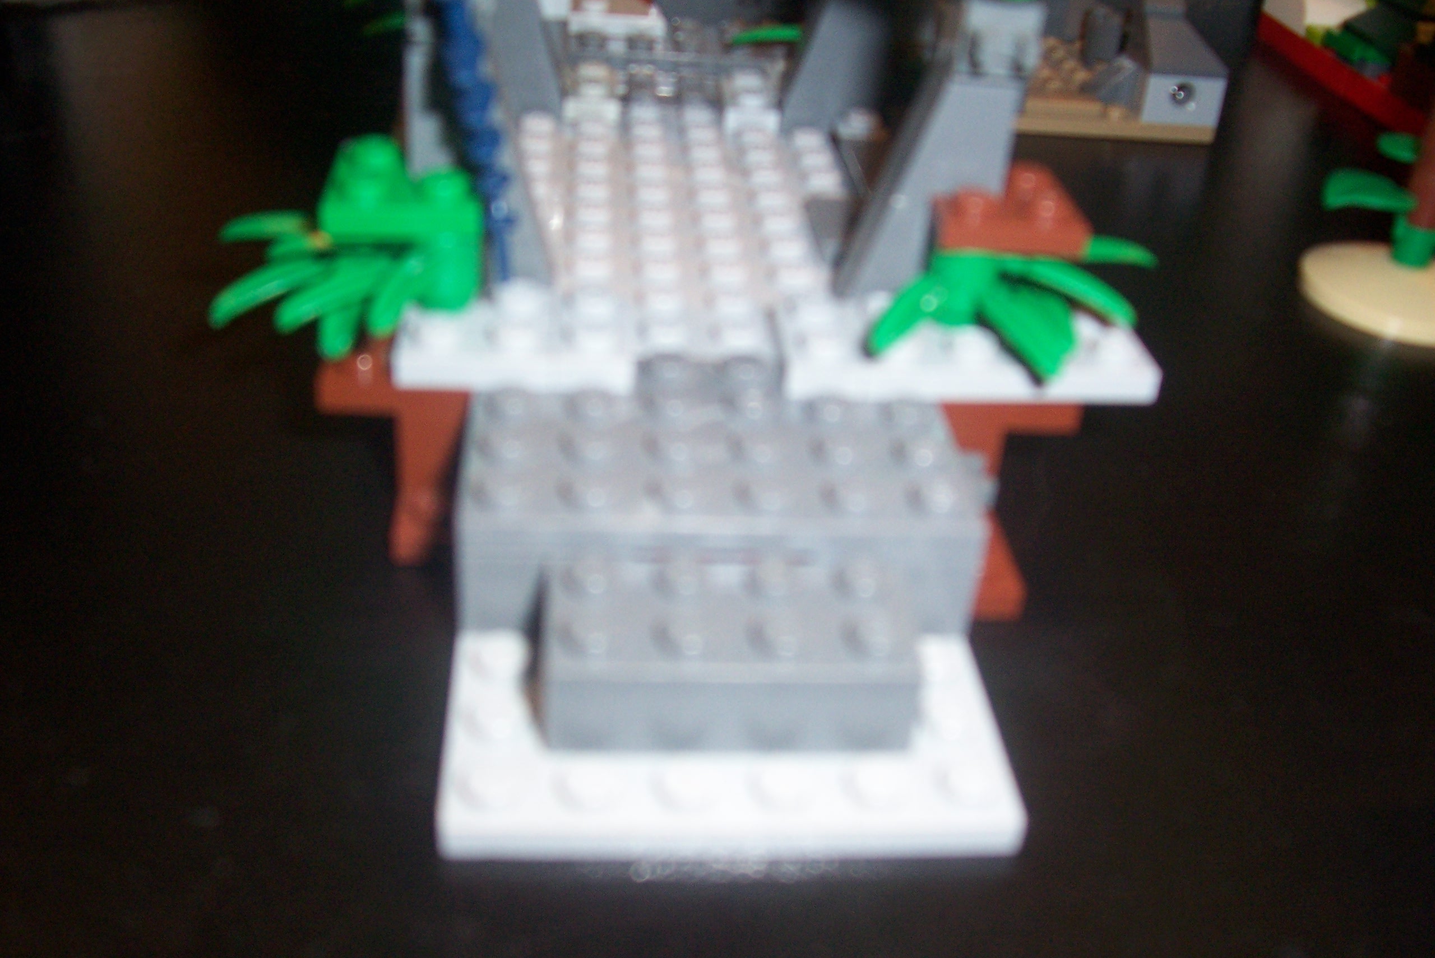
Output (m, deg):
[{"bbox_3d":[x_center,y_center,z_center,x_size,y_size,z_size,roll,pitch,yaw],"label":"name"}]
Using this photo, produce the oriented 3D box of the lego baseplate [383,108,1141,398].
[{"bbox_3d":[0.004,-0.034,0.183,0.080,0.008,0.088,1,34,-5],"label":"lego baseplate"}]

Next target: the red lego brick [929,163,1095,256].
[{"bbox_3d":[0.031,-0.030,0.154,0.016,0.005,0.016,1,34,-5],"label":"red lego brick"}]

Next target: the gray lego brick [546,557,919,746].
[{"bbox_3d":[0.001,0.015,0.125,0.032,0.011,0.016,1,34,-5],"label":"gray lego brick"}]

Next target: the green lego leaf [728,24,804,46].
[{"bbox_3d":[0.009,-0.067,0.215,0.015,0.004,0.009,1,34,-5],"label":"green lego leaf"}]

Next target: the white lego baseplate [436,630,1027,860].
[{"bbox_3d":[0.000,0.019,0.131,0.048,0.005,0.039,1,34,-5],"label":"white lego baseplate"}]

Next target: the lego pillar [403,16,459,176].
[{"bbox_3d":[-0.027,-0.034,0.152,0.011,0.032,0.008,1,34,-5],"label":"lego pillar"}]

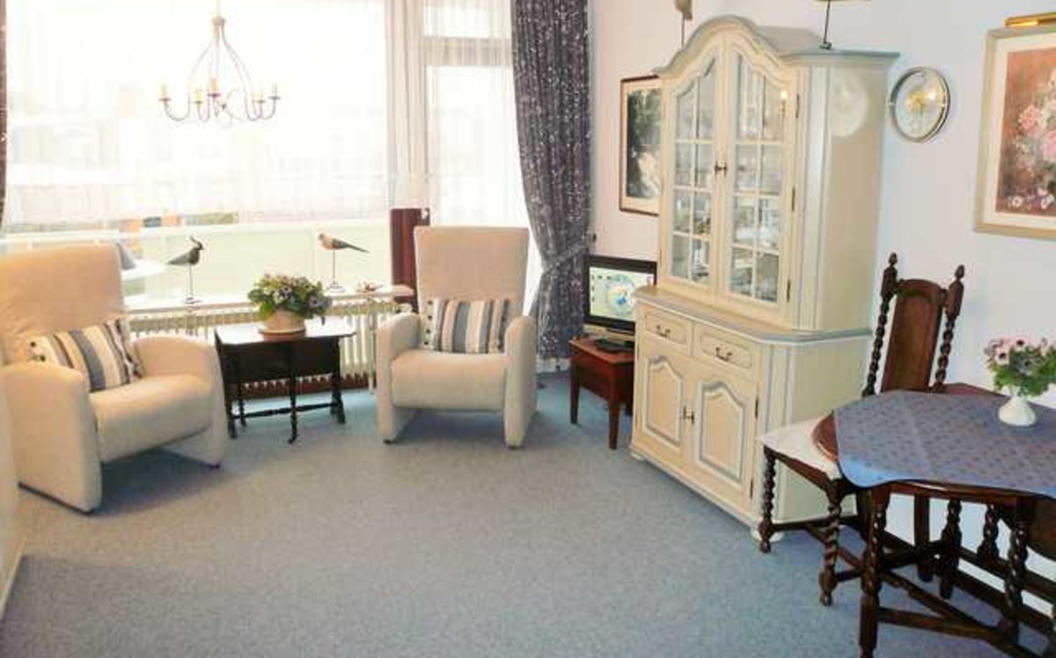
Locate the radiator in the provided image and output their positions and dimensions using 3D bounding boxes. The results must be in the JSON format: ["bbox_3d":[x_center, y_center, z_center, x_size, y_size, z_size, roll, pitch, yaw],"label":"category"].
[{"bbox_3d":[-1.568,0.102,5.075,1.740,0.490,0.130,-6,14,-22],"label":"radiator"}]

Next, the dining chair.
[{"bbox_3d":[1.170,0.338,3.059,0.540,1.120,0.450,-5,14,-18],"label":"dining chair"}]

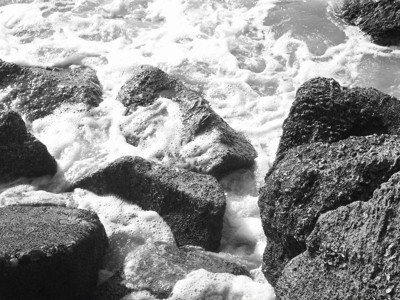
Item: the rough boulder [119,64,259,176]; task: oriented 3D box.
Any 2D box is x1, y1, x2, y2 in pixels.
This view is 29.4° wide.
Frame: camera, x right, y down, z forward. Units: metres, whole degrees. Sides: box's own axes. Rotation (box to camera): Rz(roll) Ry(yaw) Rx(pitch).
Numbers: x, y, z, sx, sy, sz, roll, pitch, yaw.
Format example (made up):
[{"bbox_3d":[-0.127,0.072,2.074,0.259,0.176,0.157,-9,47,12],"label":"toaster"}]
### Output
[{"bbox_3d":[-0.110,-0.171,5.216,0.520,0.350,1.080,-21,39,-28],"label":"rough boulder"}]

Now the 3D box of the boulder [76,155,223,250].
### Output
[{"bbox_3d":[-0.310,0.254,4.550,0.930,0.390,0.420,18,38,24],"label":"boulder"}]

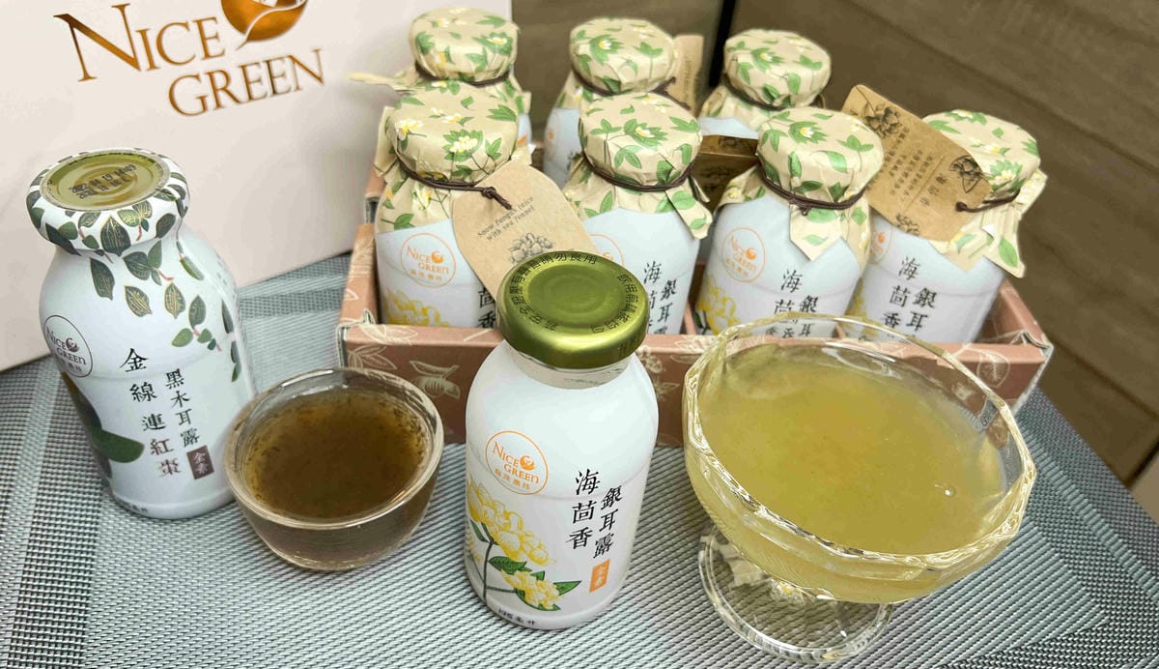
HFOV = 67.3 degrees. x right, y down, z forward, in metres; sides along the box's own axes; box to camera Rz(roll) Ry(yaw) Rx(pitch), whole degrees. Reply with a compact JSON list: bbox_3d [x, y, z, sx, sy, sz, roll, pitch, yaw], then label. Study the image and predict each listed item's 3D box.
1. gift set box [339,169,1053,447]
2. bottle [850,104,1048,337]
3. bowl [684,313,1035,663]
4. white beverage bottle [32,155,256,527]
[{"bbox_3d":[0.043,-0.024,0.402,0.278,0.056,0.148,1,42,-6],"label":"gift set box"},{"bbox_3d":[0.141,-0.025,0.358,0.062,0.129,0.062,-20,48,-27],"label":"bottle"},{"bbox_3d":[0.083,0.056,0.294,0.107,0.081,0.107,4,41,-3],"label":"bowl"},{"bbox_3d":[-0.144,0.002,0.295,0.059,0.125,0.059,-17,46,-25],"label":"white beverage bottle"}]

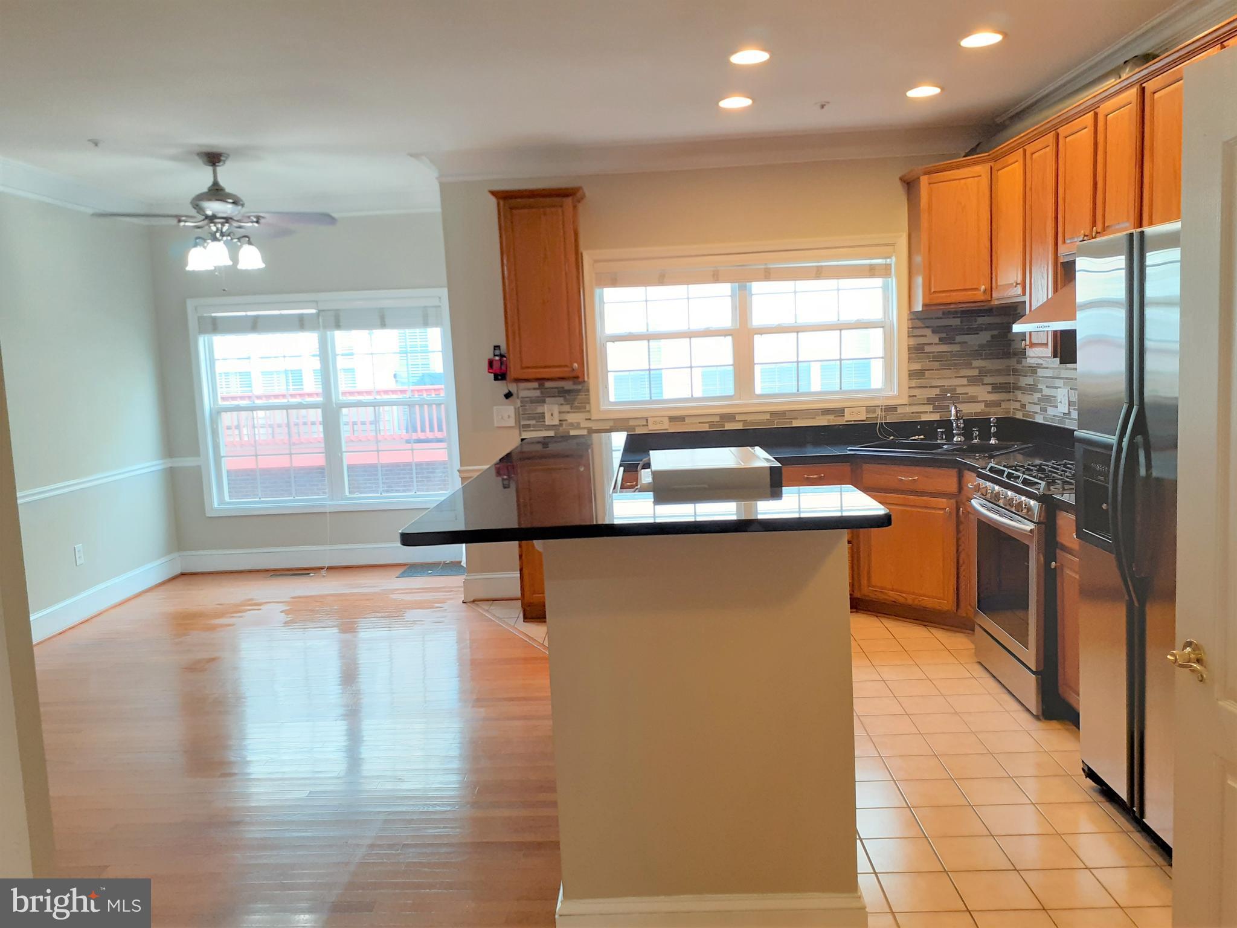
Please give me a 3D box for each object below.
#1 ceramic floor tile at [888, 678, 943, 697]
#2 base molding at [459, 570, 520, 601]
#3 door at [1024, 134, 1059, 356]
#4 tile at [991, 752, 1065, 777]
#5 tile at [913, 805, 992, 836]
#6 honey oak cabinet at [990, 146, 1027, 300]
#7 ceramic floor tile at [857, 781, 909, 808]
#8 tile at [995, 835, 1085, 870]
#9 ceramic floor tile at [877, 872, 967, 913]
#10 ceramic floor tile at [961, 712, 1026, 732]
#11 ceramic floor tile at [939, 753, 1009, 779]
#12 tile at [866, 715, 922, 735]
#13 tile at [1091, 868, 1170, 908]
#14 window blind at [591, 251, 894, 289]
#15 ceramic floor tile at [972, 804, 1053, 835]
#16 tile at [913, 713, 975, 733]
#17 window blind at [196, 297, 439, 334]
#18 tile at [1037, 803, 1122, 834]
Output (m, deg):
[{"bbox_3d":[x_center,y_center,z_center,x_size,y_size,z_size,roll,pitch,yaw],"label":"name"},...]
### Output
[{"bbox_3d":[1.306,0.996,4.267,0.199,0.010,0.199,-2,6,3],"label":"ceramic floor tile"},{"bbox_3d":[-0.752,0.759,5.927,0.410,0.168,0.020,-2,7,2],"label":"base molding"},{"bbox_3d":[2.029,-1.024,4.617,0.020,1.017,0.338,-3,6,2],"label":"door"},{"bbox_3d":[1.474,1.079,3.454,0.199,0.010,0.199,-2,6,3],"label":"tile"},{"bbox_3d":[1.066,1.150,3.100,0.200,0.010,0.200,-2,6,2],"label":"tile"},{"bbox_3d":[2.198,-1.232,5.039,0.325,0.770,0.480,-2,6,2],"label":"honey oak cabinet"},{"bbox_3d":[0.870,1.135,3.310,0.200,0.010,0.200,-2,6,2],"label":"ceramic floor tile"},{"bbox_3d":[1.271,1.175,2.912,0.200,0.010,0.200,-2,7,2],"label":"tile"},{"bbox_3d":[0.838,1.190,2.673,0.197,0.010,0.192,-2,7,2],"label":"ceramic floor tile"},{"bbox_3d":[1.490,1.033,3.854,0.199,0.010,0.199,-2,6,3],"label":"ceramic floor tile"},{"bbox_3d":[1.293,1.104,3.518,0.200,0.010,0.200,-2,7,2],"label":"ceramic floor tile"},{"bbox_3d":[1.087,1.050,3.872,0.199,0.010,0.199,-2,6,3],"label":"tile"},{"bbox_3d":[1.466,1.191,2.701,0.200,0.010,0.200,-2,7,2],"label":"tile"},{"bbox_3d":[0.766,-1.203,5.957,1.850,0.165,0.060,-2,6,3],"label":"window blind"},{"bbox_3d":[1.278,1.152,3.114,0.200,0.010,0.200,-2,7,2],"label":"ceramic floor tile"},{"bbox_3d":[1.289,1.042,3.863,0.199,0.010,0.199,-2,6,3],"label":"tile"},{"bbox_3d":[-2.125,-1.052,6.863,1.760,0.225,0.060,-2,7,2],"label":"window blind"},{"bbox_3d":[1.471,1.133,3.083,0.200,0.010,0.200,-2,6,2],"label":"tile"}]

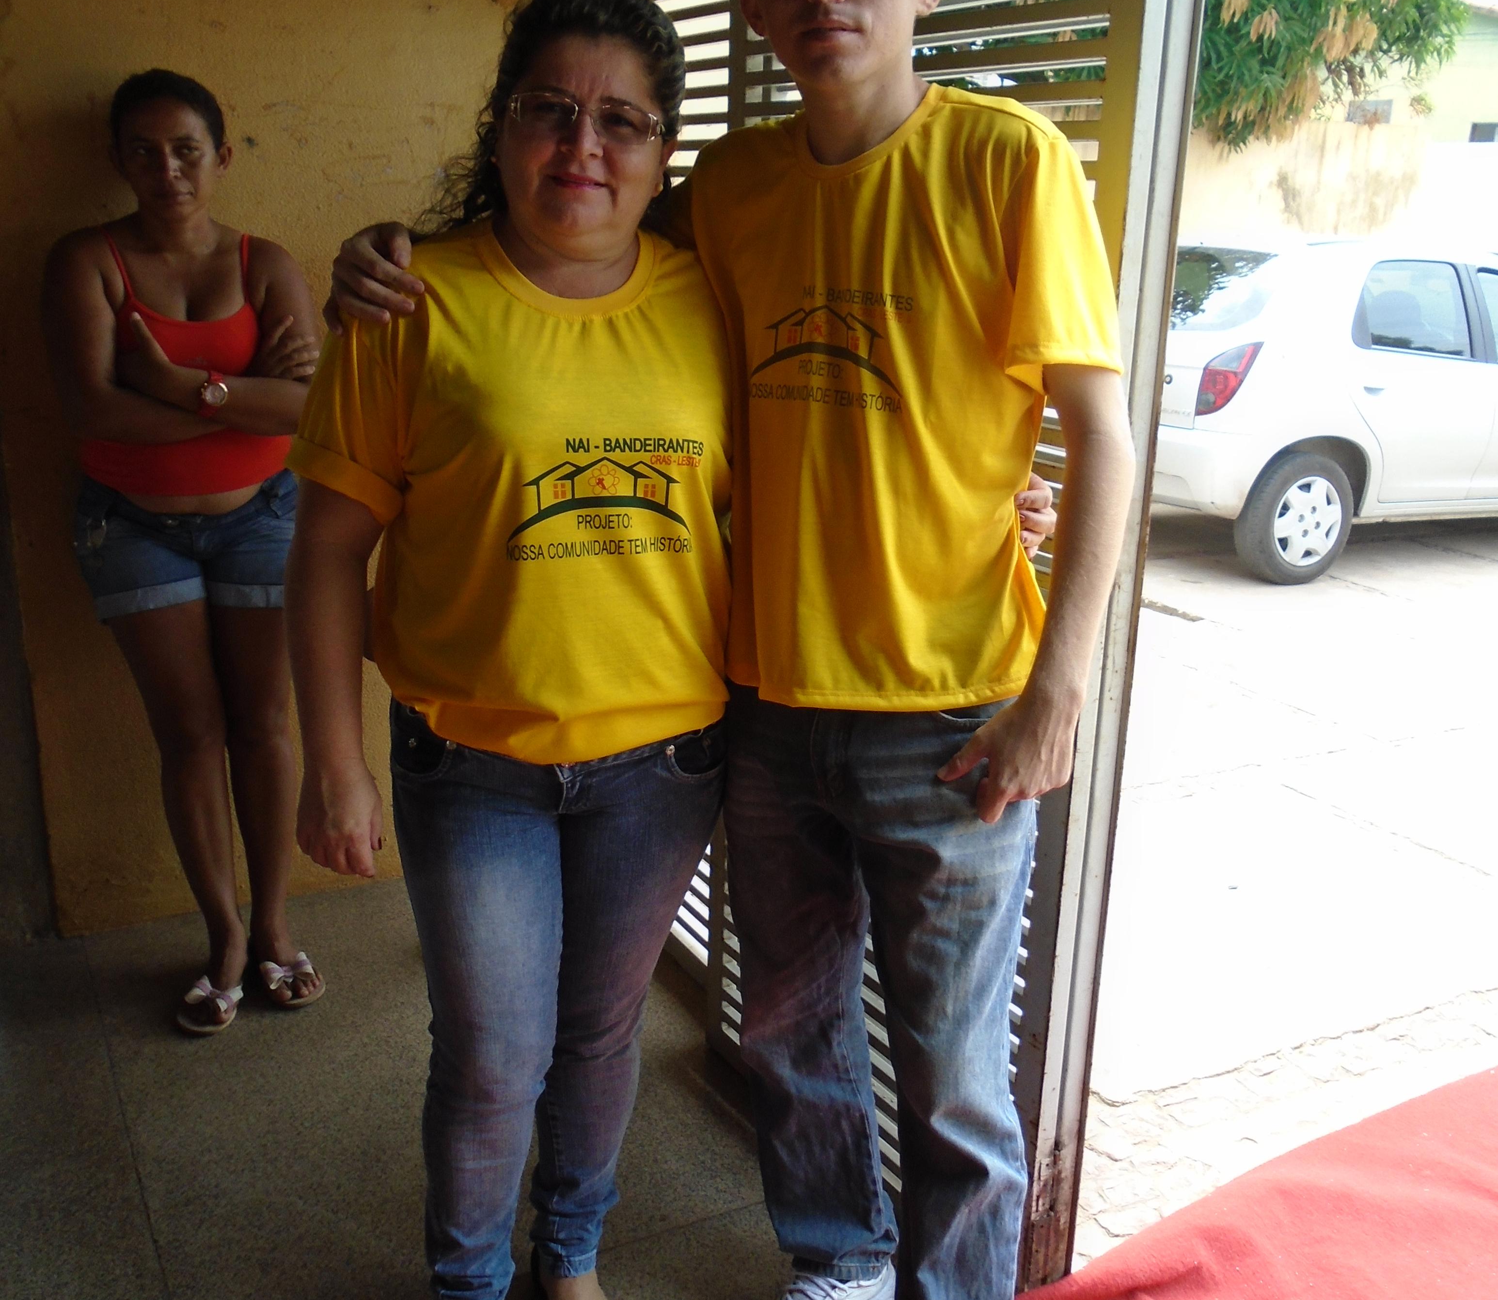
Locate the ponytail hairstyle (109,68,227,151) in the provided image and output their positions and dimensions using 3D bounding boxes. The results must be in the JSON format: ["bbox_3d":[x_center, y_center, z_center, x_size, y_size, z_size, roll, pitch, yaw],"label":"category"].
[{"bbox_3d":[-0.932,-0.859,2.433,0.180,0.160,0.190,-4,18,-18],"label":"ponytail hairstyle"}]

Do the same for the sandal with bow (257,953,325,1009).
[{"bbox_3d":[-0.834,0.563,2.715,0.100,0.065,0.240,-6,18,-24],"label":"sandal with bow"}]

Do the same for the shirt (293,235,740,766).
[{"bbox_3d":[-0.210,-0.174,1.526,0.475,0.520,0.330,-4,18,-17],"label":"shirt"}]

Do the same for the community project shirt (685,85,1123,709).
[{"bbox_3d":[0.119,-0.247,1.470,0.450,0.590,0.280,6,17,14],"label":"community project shirt"}]

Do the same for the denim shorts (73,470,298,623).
[{"bbox_3d":[-0.950,-0.186,2.573,0.390,0.250,0.270,-5,18,-20],"label":"denim shorts"}]

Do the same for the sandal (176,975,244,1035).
[{"bbox_3d":[-0.928,0.584,2.638,0.100,0.065,0.240,2,17,0],"label":"sandal"}]

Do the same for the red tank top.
[{"bbox_3d":[-0.937,-0.479,2.506,0.345,0.420,0.240,-5,18,-20],"label":"red tank top"}]

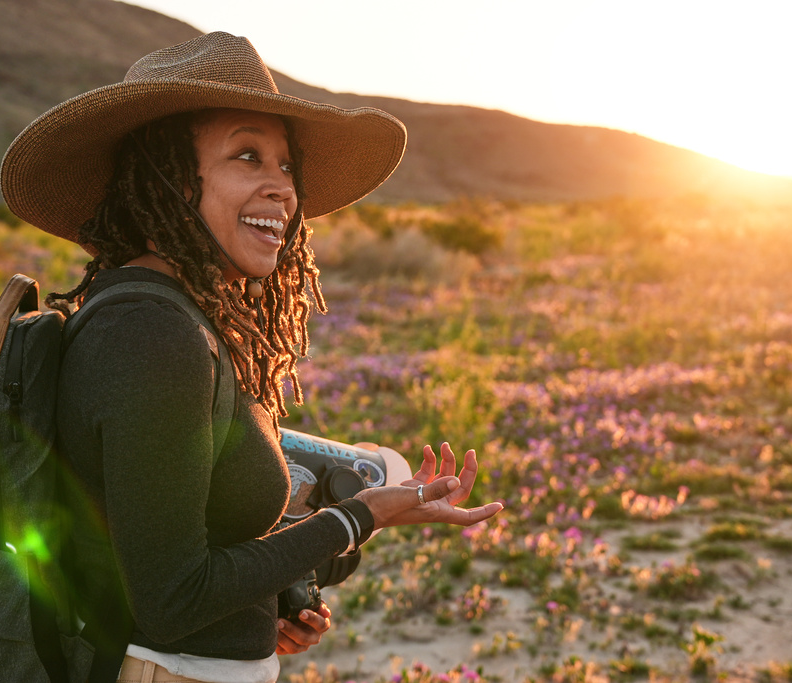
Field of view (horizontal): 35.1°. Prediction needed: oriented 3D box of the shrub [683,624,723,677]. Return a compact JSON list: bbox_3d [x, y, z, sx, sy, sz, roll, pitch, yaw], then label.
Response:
[{"bbox_3d":[0.955,0.963,3.900,0.125,0.147,0.120,-1,7,0],"label":"shrub"}]

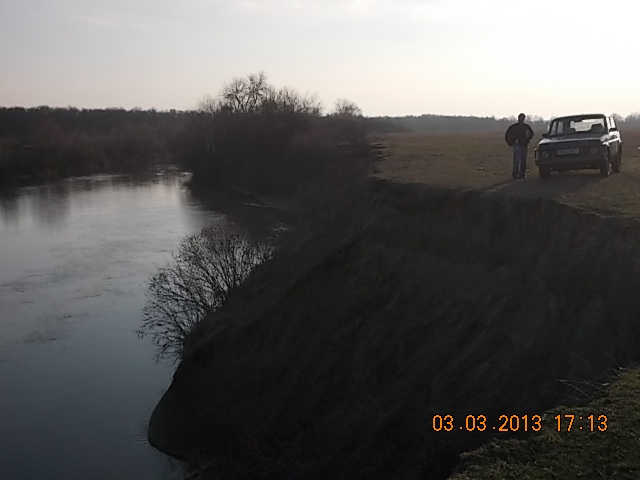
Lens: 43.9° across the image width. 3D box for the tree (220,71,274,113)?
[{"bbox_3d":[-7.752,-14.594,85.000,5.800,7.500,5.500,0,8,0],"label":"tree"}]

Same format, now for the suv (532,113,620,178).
[{"bbox_3d":[6.979,-2.543,21.300,1.680,1.640,3.750,1,9,26],"label":"suv"}]

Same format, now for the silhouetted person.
[{"bbox_3d":[5.156,-2.441,20.600,0.680,1.690,0.360,1,8,7],"label":"silhouetted person"}]

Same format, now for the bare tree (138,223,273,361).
[{"bbox_3d":[-2.759,1.239,19.500,3.300,3.300,3.000,0,8,0],"label":"bare tree"}]

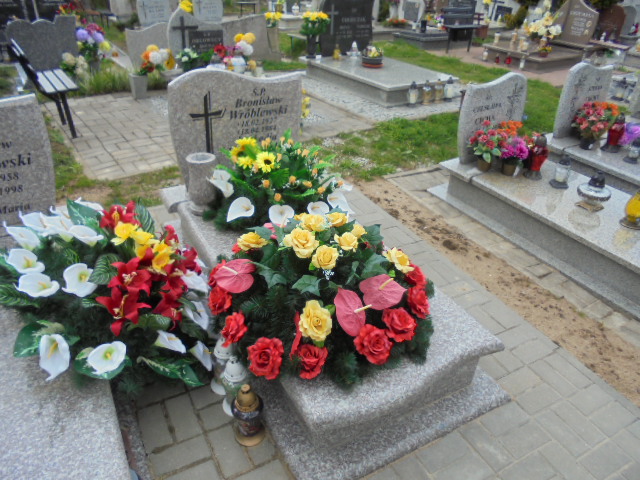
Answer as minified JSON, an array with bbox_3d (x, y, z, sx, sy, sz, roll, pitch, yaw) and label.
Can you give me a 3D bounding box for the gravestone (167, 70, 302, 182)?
[{"bbox_3d":[-0.470,-0.659,2.858,0.780,0.685,0.080,-14,35,-25],"label":"gravestone"}]

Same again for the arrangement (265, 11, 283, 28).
[{"bbox_3d":[-0.687,-3.257,7.100,0.240,0.240,0.220,-14,35,-25],"label":"arrangement"}]

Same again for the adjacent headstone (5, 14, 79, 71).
[{"bbox_3d":[-3.452,-2.430,5.991,0.770,0.700,0.100,-14,34,-26],"label":"adjacent headstone"}]

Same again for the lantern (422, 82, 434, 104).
[{"bbox_3d":[1.342,-1.850,5.978,0.112,0.277,0.112,-14,34,-26],"label":"lantern"}]

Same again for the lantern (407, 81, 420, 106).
[{"bbox_3d":[1.145,-1.787,5.851,0.120,0.283,0.120,2,30,-1],"label":"lantern"}]

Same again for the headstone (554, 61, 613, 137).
[{"bbox_3d":[2.257,-1.182,4.058,0.530,0.605,0.080,-14,35,-25],"label":"headstone"}]

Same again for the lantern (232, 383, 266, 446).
[{"bbox_3d":[-0.264,0.638,1.763,0.115,0.257,0.115,2,30,-1],"label":"lantern"}]

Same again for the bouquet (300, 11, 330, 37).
[{"bbox_3d":[-0.060,-2.960,6.570,0.380,0.330,0.350,2,31,-1],"label":"bouquet"}]

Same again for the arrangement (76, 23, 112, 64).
[{"bbox_3d":[-2.876,-2.482,6.118,0.440,0.470,0.380,-14,34,-26],"label":"arrangement"}]

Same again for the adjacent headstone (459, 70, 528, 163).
[{"bbox_3d":[1.285,-0.915,3.593,0.590,0.639,0.085,-14,34,-26],"label":"adjacent headstone"}]

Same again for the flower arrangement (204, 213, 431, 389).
[{"bbox_3d":[0.018,0.158,1.904,0.780,0.370,0.760,2,31,-1],"label":"flower arrangement"}]

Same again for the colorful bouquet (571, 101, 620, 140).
[{"bbox_3d":[2.273,-0.971,3.974,0.370,0.320,0.310,-14,34,-26],"label":"colorful bouquet"}]

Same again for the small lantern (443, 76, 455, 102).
[{"bbox_3d":[1.669,-1.934,6.137,0.118,0.285,0.118,-14,34,-26],"label":"small lantern"}]

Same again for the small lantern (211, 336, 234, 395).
[{"bbox_3d":[-0.384,0.482,1.890,0.100,0.275,0.100,-14,35,-25],"label":"small lantern"}]

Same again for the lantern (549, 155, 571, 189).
[{"bbox_3d":[1.664,-0.477,3.282,0.125,0.215,0.125,-14,35,-25],"label":"lantern"}]

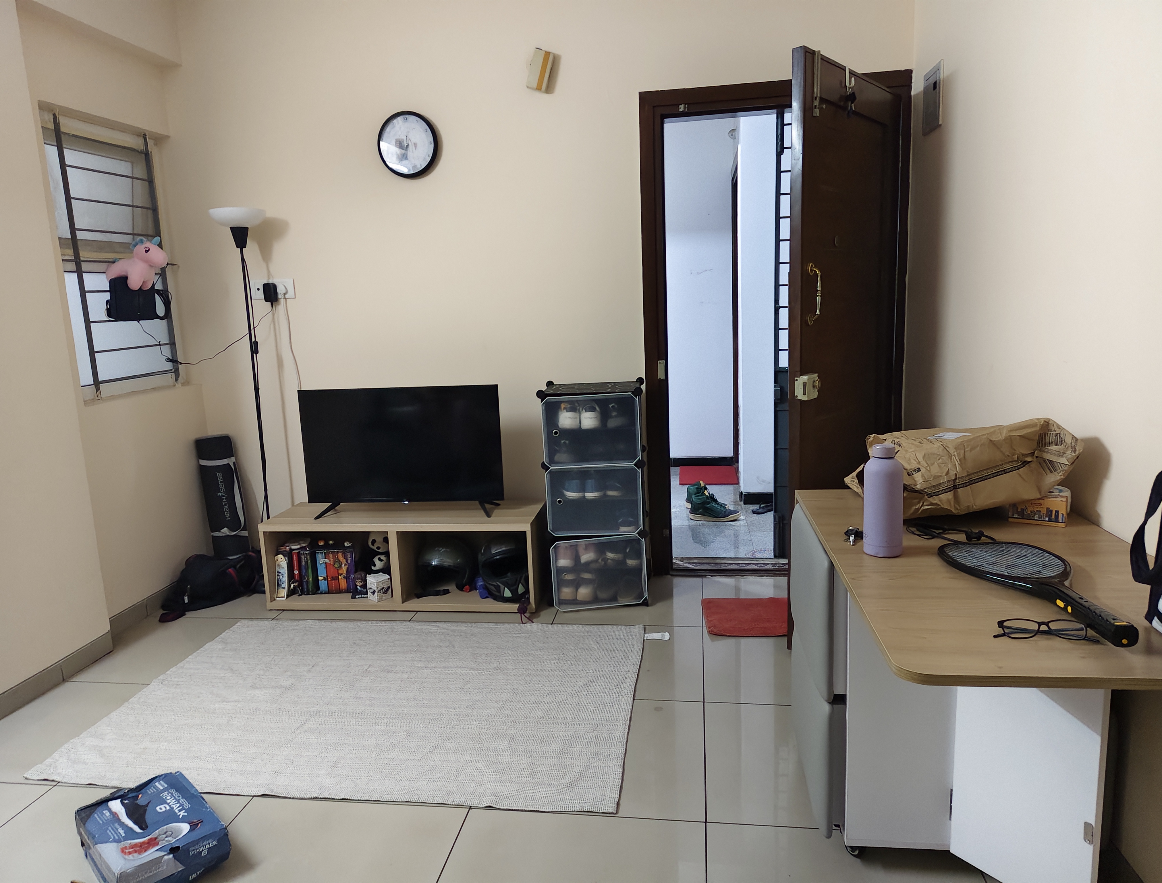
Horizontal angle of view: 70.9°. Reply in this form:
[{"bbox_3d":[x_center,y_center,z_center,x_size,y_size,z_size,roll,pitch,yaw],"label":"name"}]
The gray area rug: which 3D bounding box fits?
[{"bbox_3d":[-0.685,0.850,2.796,1.745,0.012,1.195,-1,10,8],"label":"gray area rug"}]

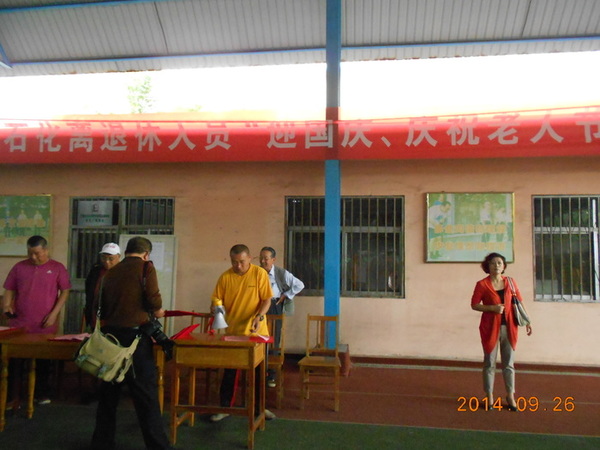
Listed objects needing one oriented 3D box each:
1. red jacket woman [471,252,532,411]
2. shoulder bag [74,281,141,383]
[{"bbox_3d":[2.092,1.097,4.710,0.570,1.590,0.330,0,-4,13],"label":"red jacket woman"},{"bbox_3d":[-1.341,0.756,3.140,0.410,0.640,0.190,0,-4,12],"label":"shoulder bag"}]

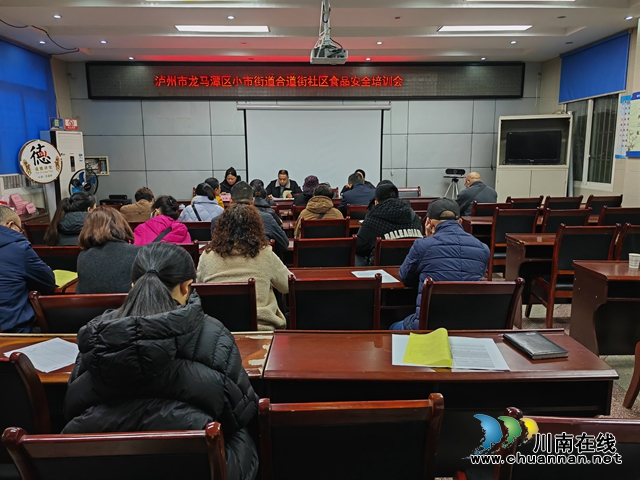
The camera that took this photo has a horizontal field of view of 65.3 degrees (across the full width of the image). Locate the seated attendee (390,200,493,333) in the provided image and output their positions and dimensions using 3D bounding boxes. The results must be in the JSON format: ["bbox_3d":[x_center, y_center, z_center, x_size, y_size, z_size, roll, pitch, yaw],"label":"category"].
[{"bbox_3d":[0.610,0.397,2.772,0.520,1.280,0.740,-1,10,-4],"label":"seated attendee"}]

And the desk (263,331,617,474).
[{"bbox_3d":[0.423,0.799,1.993,1.230,0.760,0.430,0,10,0],"label":"desk"}]

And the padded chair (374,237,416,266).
[{"bbox_3d":[0.596,0.394,3.733,0.460,0.940,0.570,-1,11,-1],"label":"padded chair"}]

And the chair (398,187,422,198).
[{"bbox_3d":[1.462,-0.351,7.918,0.450,0.928,0.530,-1,10,0],"label":"chair"}]

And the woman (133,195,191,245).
[{"bbox_3d":[-1.136,0.260,3.753,0.480,1.214,0.740,-1,11,-1],"label":"woman"}]

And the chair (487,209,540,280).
[{"bbox_3d":[1.931,0.112,5.199,0.460,0.930,0.540,-1,10,-3],"label":"chair"}]

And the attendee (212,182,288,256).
[{"bbox_3d":[-0.519,0.214,3.821,0.550,1.260,0.720,-1,10,-2],"label":"attendee"}]

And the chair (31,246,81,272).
[{"bbox_3d":[-1.667,0.457,3.458,0.460,0.930,0.540,-1,10,-2],"label":"chair"}]

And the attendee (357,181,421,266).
[{"bbox_3d":[0.513,0.208,3.875,0.510,1.270,0.740,0,10,0],"label":"attendee"}]

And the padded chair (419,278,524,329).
[{"bbox_3d":[0.711,0.595,2.625,0.450,0.928,0.530,-1,10,0],"label":"padded chair"}]

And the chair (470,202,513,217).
[{"bbox_3d":[1.994,-0.026,6.075,0.460,0.955,0.570,0,10,0],"label":"chair"}]

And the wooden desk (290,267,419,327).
[{"bbox_3d":[0.406,0.592,3.137,1.220,0.765,0.420,-1,10,0],"label":"wooden desk"}]

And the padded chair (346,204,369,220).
[{"bbox_3d":[0.538,0.028,5.801,0.460,0.955,0.570,0,10,0],"label":"padded chair"}]

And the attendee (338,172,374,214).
[{"bbox_3d":[0.418,-0.139,5.705,0.480,1.250,0.740,-1,11,-1],"label":"attendee"}]

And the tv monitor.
[{"bbox_3d":[3.303,-1.423,7.704,0.800,0.500,0.110,3,11,17],"label":"tv monitor"}]

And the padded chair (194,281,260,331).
[{"bbox_3d":[-0.530,0.598,2.695,0.470,0.940,0.570,-1,11,-1],"label":"padded chair"}]

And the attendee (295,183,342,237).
[{"bbox_3d":[-0.003,0.040,4.981,0.500,1.220,0.740,0,10,0],"label":"attendee"}]

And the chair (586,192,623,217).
[{"bbox_3d":[3.611,-0.137,6.665,0.460,0.955,0.570,0,10,0],"label":"chair"}]

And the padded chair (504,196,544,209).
[{"bbox_3d":[2.589,-0.122,6.569,0.450,0.928,0.530,-1,10,0],"label":"padded chair"}]

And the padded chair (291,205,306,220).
[{"bbox_3d":[-0.065,0.066,5.523,0.450,0.930,0.540,-1,10,-2],"label":"padded chair"}]

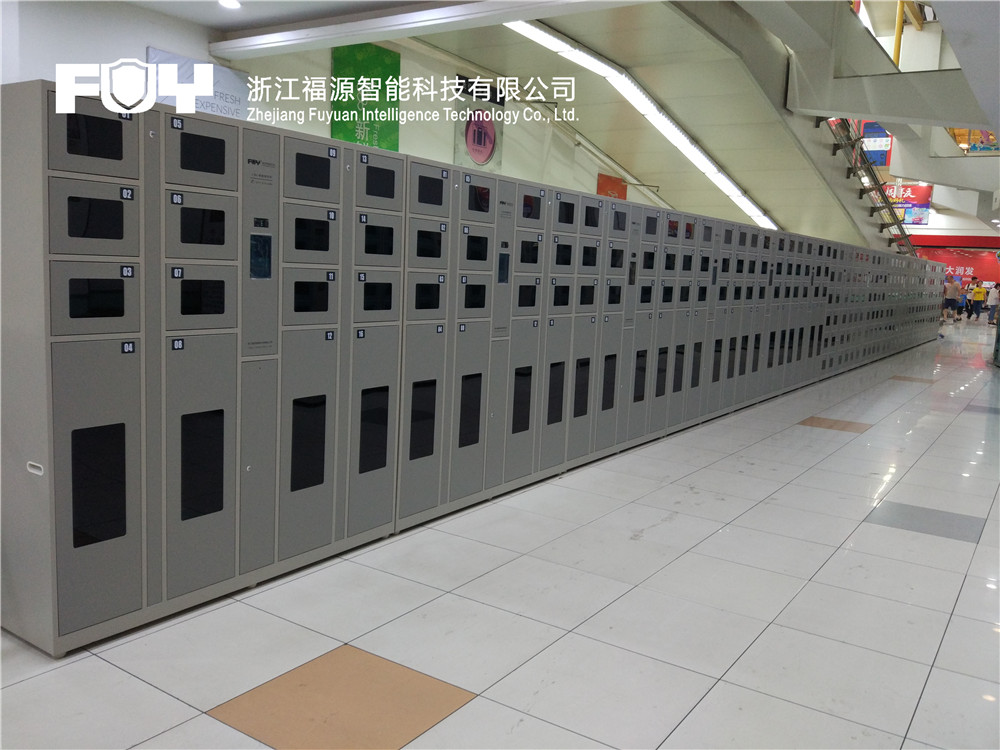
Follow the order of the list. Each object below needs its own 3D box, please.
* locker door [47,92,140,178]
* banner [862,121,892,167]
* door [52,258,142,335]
[{"bbox_3d":[-1.343,-0.785,2.668,0.020,0.244,0.308,8,9,34],"label":"locker door"},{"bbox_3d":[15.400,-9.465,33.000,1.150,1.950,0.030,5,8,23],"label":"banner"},{"bbox_3d":[-1.340,-0.255,2.685,0.020,0.239,0.302,8,9,34],"label":"door"}]

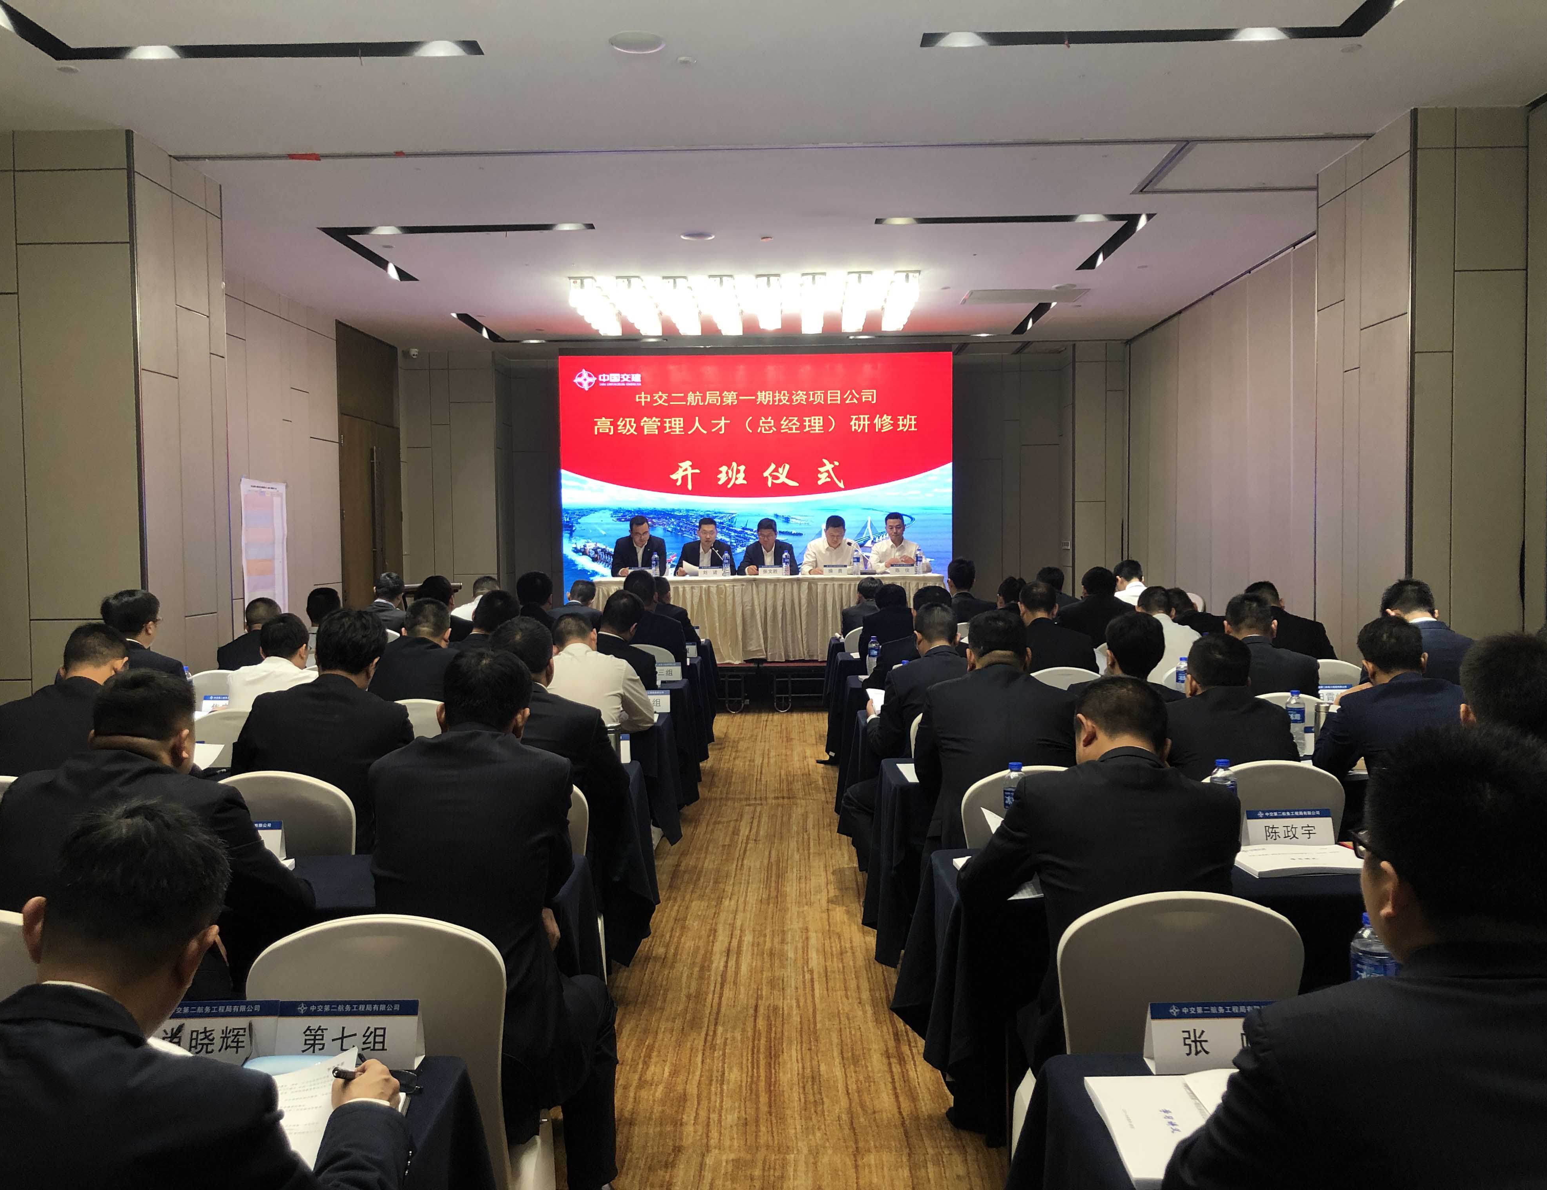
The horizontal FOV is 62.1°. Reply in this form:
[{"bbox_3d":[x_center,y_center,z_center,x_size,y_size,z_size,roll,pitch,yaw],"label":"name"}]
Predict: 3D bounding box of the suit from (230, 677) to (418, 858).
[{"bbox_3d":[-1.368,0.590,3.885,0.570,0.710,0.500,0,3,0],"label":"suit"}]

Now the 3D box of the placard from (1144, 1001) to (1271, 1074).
[{"bbox_3d":[0.628,0.615,1.803,0.200,0.089,0.060,-1,2,0],"label":"placard"}]

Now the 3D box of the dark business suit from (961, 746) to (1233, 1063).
[{"bbox_3d":[0.639,0.608,2.520,0.510,0.640,0.520,-1,2,-4],"label":"dark business suit"}]

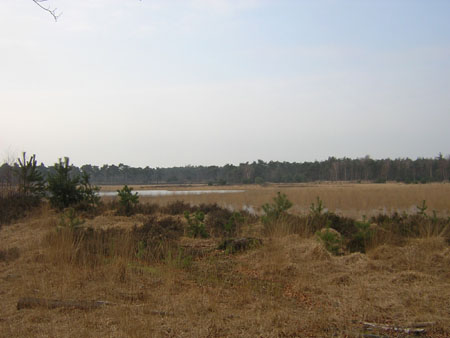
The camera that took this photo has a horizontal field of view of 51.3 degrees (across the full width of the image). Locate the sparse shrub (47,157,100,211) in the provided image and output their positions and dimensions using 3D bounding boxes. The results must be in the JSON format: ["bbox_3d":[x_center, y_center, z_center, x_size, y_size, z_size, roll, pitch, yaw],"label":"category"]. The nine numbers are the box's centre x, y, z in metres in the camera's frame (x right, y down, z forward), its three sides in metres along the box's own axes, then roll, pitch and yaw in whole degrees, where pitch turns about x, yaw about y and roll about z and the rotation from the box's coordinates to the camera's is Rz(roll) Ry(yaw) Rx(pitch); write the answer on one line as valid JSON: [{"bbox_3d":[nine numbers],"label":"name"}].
[{"bbox_3d":[-5.501,0.526,17.000,1.961,1.961,1.863,0,-1,0],"label":"sparse shrub"}]

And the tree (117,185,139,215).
[{"bbox_3d":[-3.332,1.076,16.000,0.752,1.094,0.714,0,-1,0],"label":"tree"}]

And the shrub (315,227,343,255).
[{"bbox_3d":[2.211,1.538,10.000,0.598,0.619,0.568,0,-1,0],"label":"shrub"}]

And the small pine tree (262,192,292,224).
[{"bbox_3d":[1.496,1.162,13.600,0.930,0.959,0.883,0,-1,0],"label":"small pine tree"}]

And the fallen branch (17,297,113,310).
[{"bbox_3d":[-2.005,1.681,5.850,1.199,0.150,0.170,0,-1,0],"label":"fallen branch"}]

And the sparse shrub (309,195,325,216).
[{"bbox_3d":[2.795,1.176,14.300,0.489,0.672,0.464,0,-1,0],"label":"sparse shrub"}]

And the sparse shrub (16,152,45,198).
[{"bbox_3d":[-7.516,0.269,18.000,1.153,1.807,1.096,0,-1,0],"label":"sparse shrub"}]

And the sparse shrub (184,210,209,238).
[{"bbox_3d":[-0.755,1.470,12.400,0.636,0.742,0.604,0,-1,0],"label":"sparse shrub"}]

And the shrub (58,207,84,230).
[{"bbox_3d":[-3.934,1.294,12.000,0.666,0.666,0.633,0,-1,0],"label":"shrub"}]

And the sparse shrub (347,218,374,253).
[{"bbox_3d":[3.010,1.488,10.400,0.622,0.777,0.591,0,-1,0],"label":"sparse shrub"}]

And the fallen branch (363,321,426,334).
[{"bbox_3d":[1.792,1.676,4.950,0.706,0.070,0.100,0,-1,21],"label":"fallen branch"}]

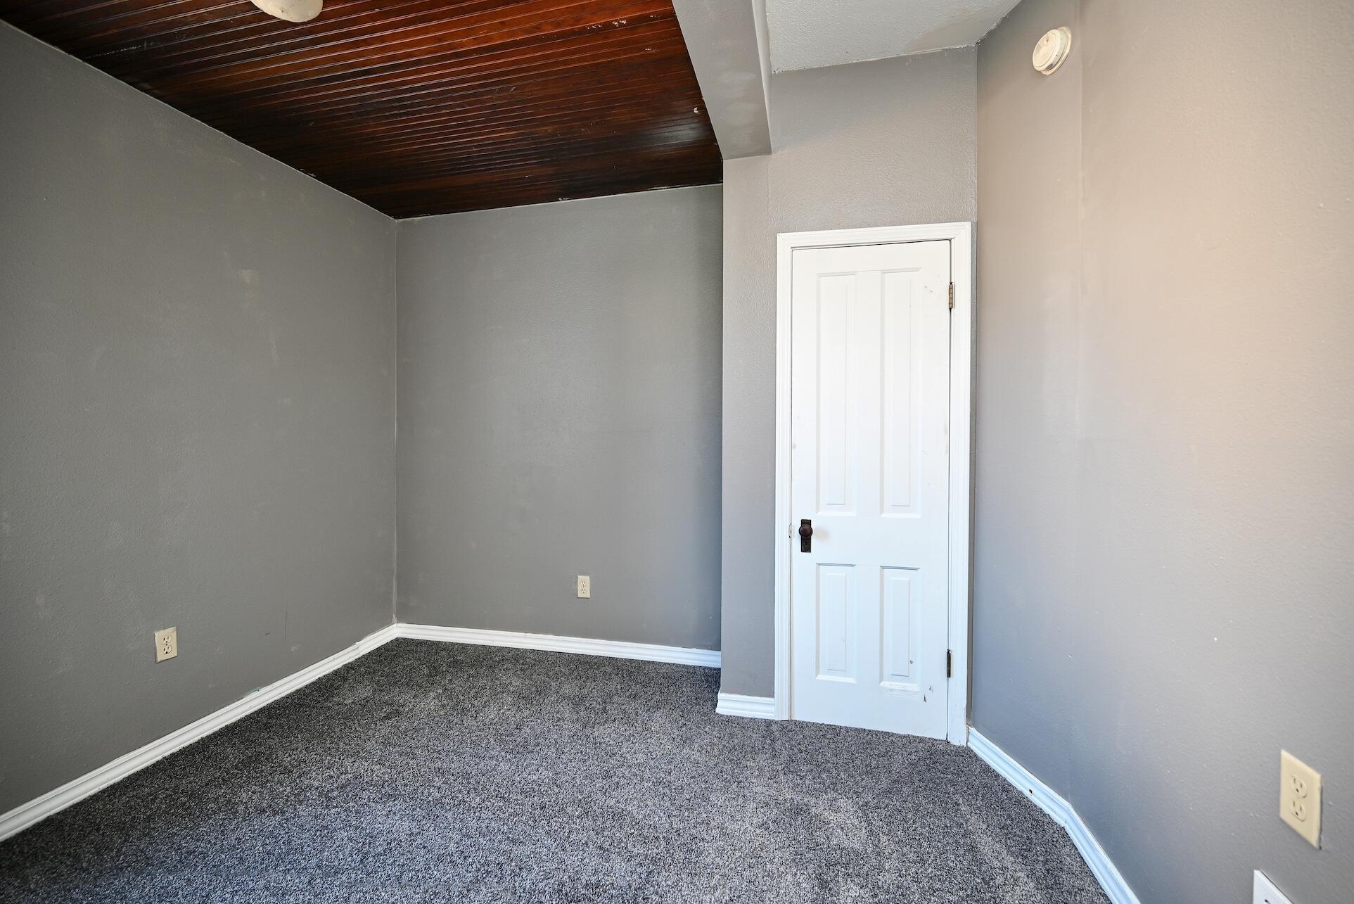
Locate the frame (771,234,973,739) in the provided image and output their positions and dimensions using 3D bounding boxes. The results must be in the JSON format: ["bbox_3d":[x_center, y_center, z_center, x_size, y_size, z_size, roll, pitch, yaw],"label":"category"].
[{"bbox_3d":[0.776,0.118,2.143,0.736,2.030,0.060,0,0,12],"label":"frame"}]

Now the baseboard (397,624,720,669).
[{"bbox_3d":[-0.690,1.058,2.916,1.987,0.083,0.020,0,0,13],"label":"baseboard"}]

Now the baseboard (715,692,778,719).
[{"bbox_3d":[0.293,1.078,2.244,0.245,0.090,0.020,0,0,12],"label":"baseboard"}]

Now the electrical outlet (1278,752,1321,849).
[{"bbox_3d":[1.006,0.558,0.850,0.010,0.114,0.070,0,0,16],"label":"electrical outlet"}]

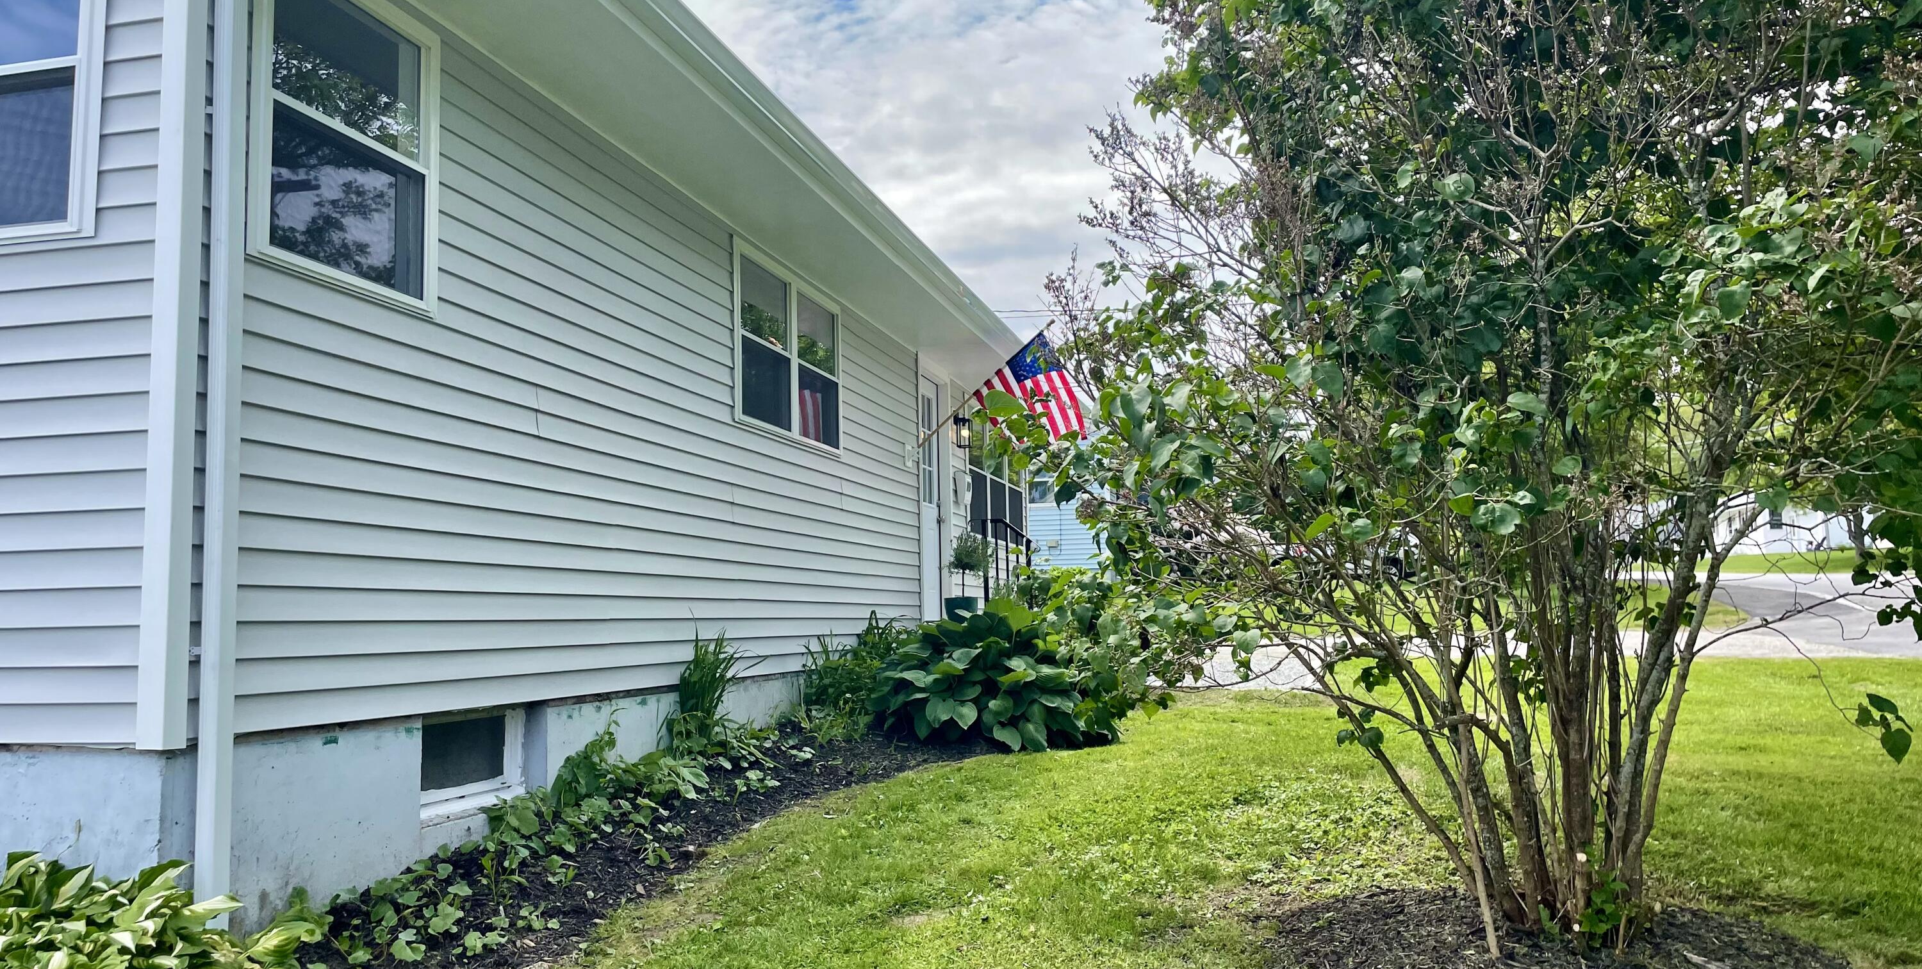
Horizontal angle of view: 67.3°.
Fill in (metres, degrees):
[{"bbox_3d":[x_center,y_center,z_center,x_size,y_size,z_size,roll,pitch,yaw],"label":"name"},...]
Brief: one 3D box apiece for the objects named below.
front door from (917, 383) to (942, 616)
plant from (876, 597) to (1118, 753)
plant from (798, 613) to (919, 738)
[{"bbox_3d":[-0.315,0.107,11.959,0.050,2.030,0.914,-2,-6,13],"label":"front door"},{"bbox_3d":[0.188,1.034,8.050,1.150,0.750,1.250,-2,-6,13],"label":"plant"},{"bbox_3d":[-0.584,1.079,8.200,0.600,0.680,0.800,-2,-6,13],"label":"plant"}]

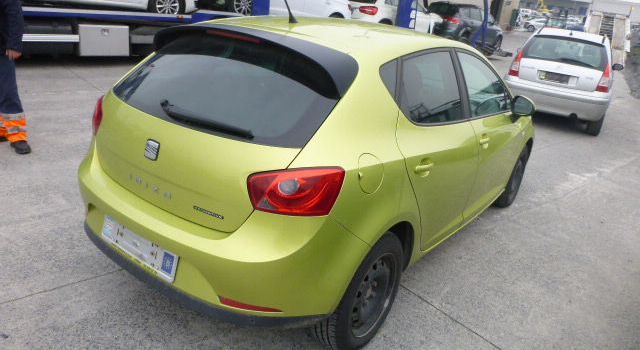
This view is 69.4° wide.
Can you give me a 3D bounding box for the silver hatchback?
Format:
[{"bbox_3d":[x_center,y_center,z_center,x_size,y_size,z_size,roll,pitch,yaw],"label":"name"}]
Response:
[{"bbox_3d":[4.750,-1.920,8.970,1.700,1.520,3.850,17,22,26],"label":"silver hatchback"}]

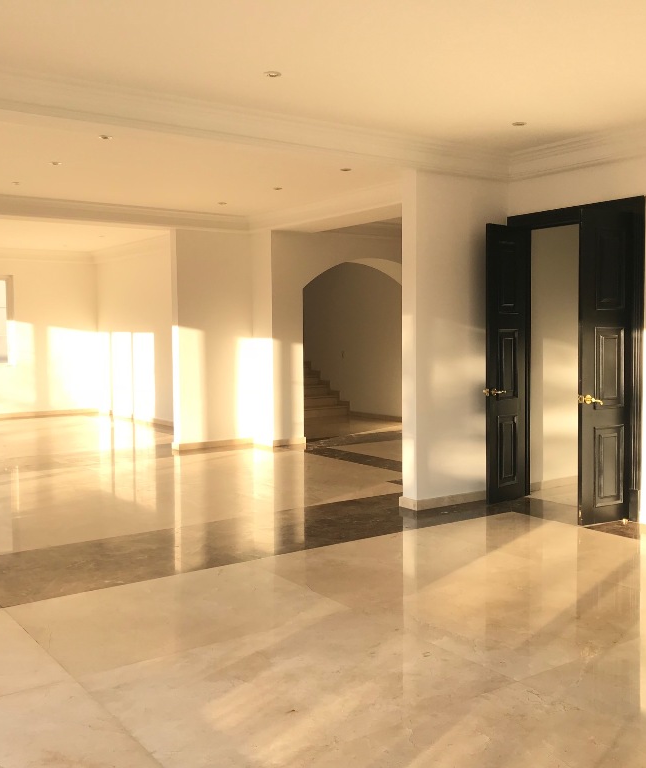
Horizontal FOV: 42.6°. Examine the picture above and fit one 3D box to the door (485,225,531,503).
[{"bbox_3d":[1.631,-0.172,7.307,0.513,2.416,0.049,-3,5,-35],"label":"door"}]

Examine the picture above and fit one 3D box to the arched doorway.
[{"bbox_3d":[0.562,-0.504,11.855,2.410,2.514,0.627,-3,5,-35],"label":"arched doorway"}]

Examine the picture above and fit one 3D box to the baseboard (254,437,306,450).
[{"bbox_3d":[-0.550,0.769,11.031,0.528,0.101,0.428,-3,5,-35],"label":"baseboard"}]

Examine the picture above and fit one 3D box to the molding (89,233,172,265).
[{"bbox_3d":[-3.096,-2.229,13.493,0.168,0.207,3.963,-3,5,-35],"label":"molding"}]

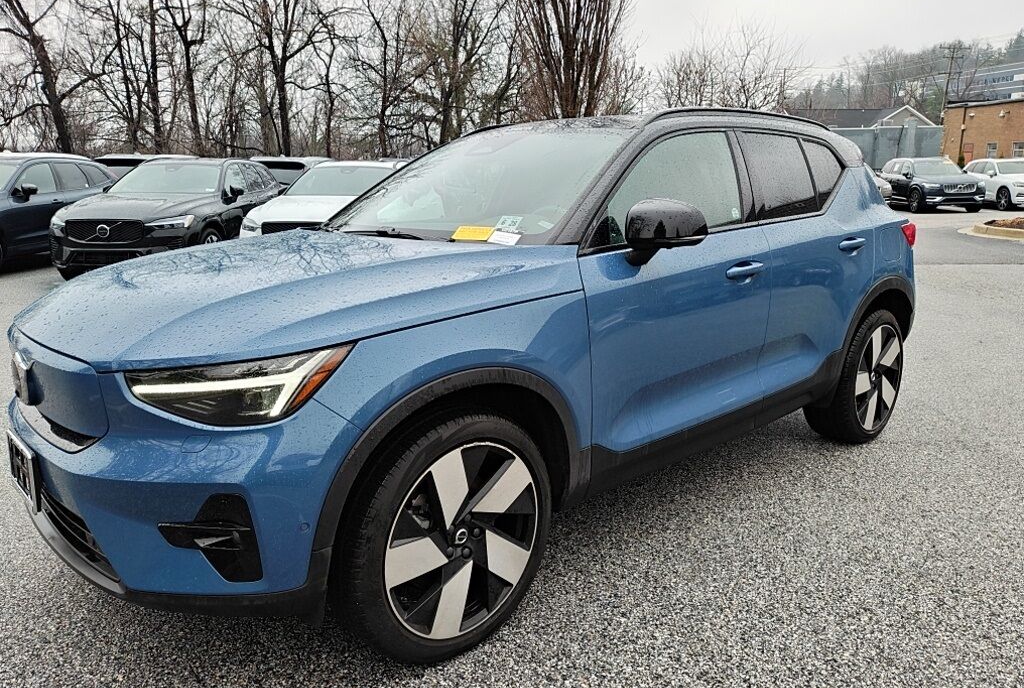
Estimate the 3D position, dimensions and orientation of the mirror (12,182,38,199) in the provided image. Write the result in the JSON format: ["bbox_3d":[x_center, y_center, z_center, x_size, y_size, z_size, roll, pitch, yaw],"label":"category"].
[{"bbox_3d":[-6.664,-2.100,10.150,0.260,0.190,0.180,1,12,4],"label":"mirror"}]

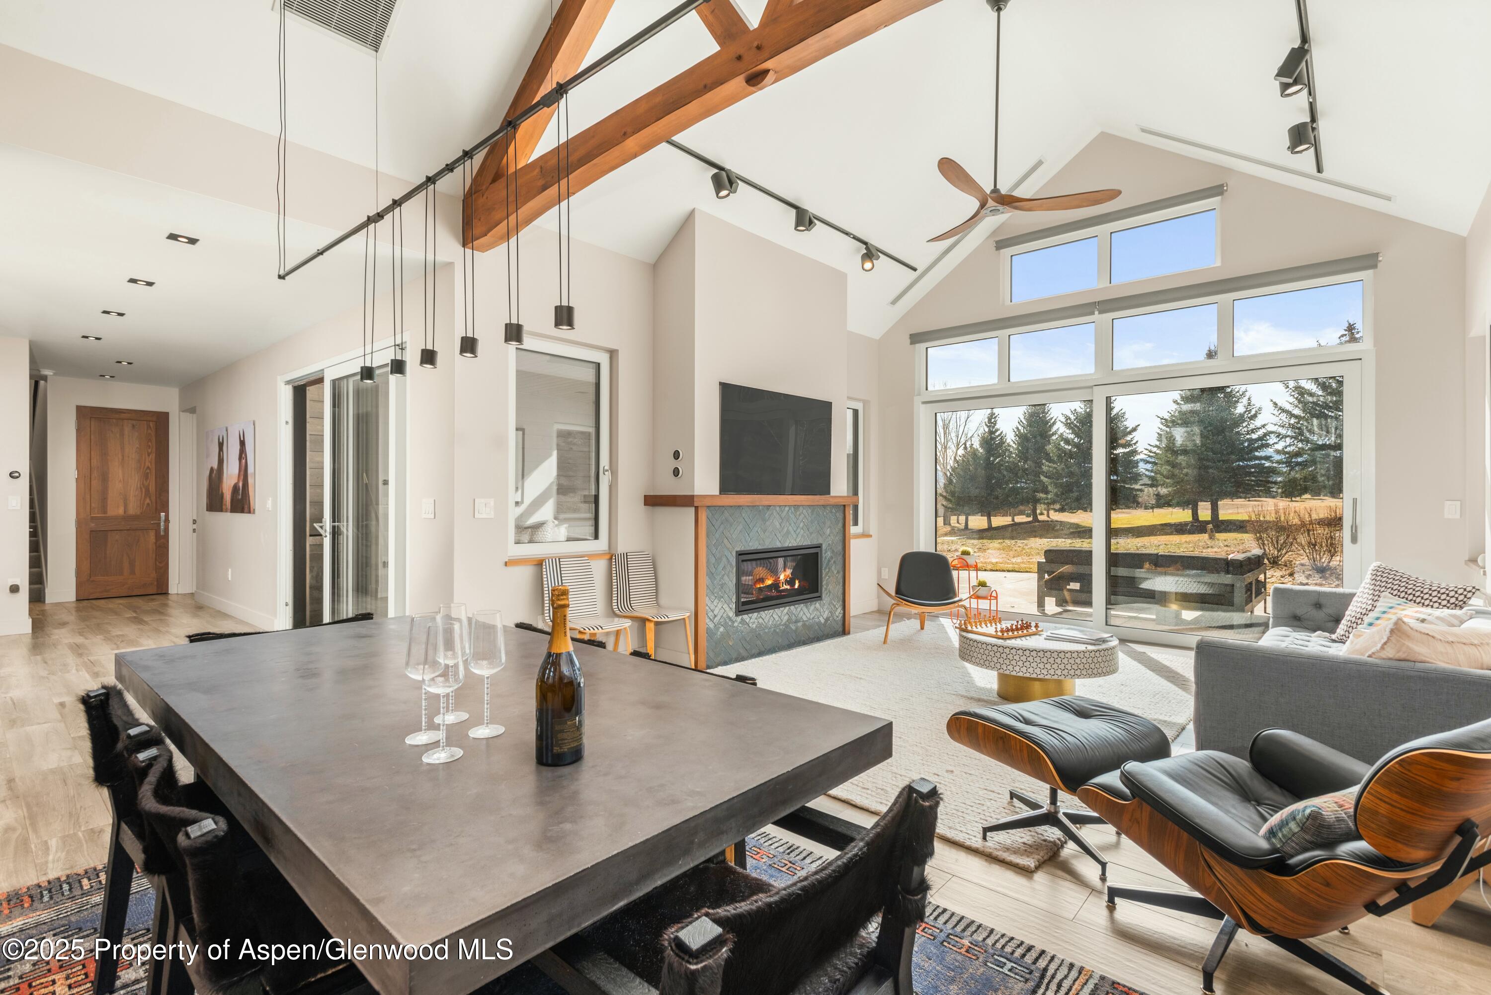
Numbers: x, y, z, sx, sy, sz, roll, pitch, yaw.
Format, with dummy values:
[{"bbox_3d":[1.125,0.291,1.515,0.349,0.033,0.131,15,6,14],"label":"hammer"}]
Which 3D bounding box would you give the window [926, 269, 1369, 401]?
[{"bbox_3d":[3.224,-1.366,6.361,3.660,0.580,0.100,0,0,42],"label":"window"}]

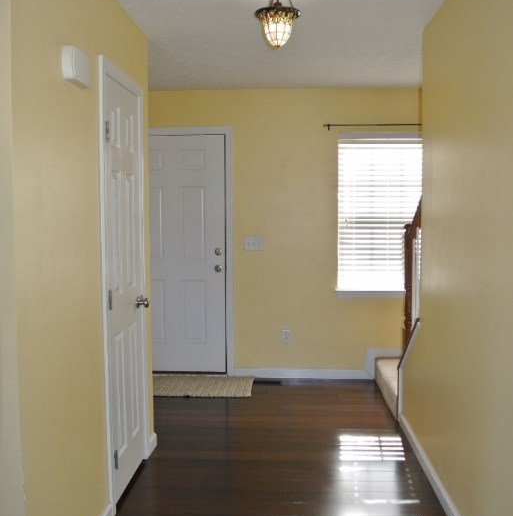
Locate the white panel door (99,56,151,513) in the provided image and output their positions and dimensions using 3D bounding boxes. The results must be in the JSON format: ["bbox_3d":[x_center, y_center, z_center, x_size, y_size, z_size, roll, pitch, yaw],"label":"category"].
[{"bbox_3d":[-0.671,0.147,2.937,0.060,2.100,0.700,0,5,3],"label":"white panel door"}]

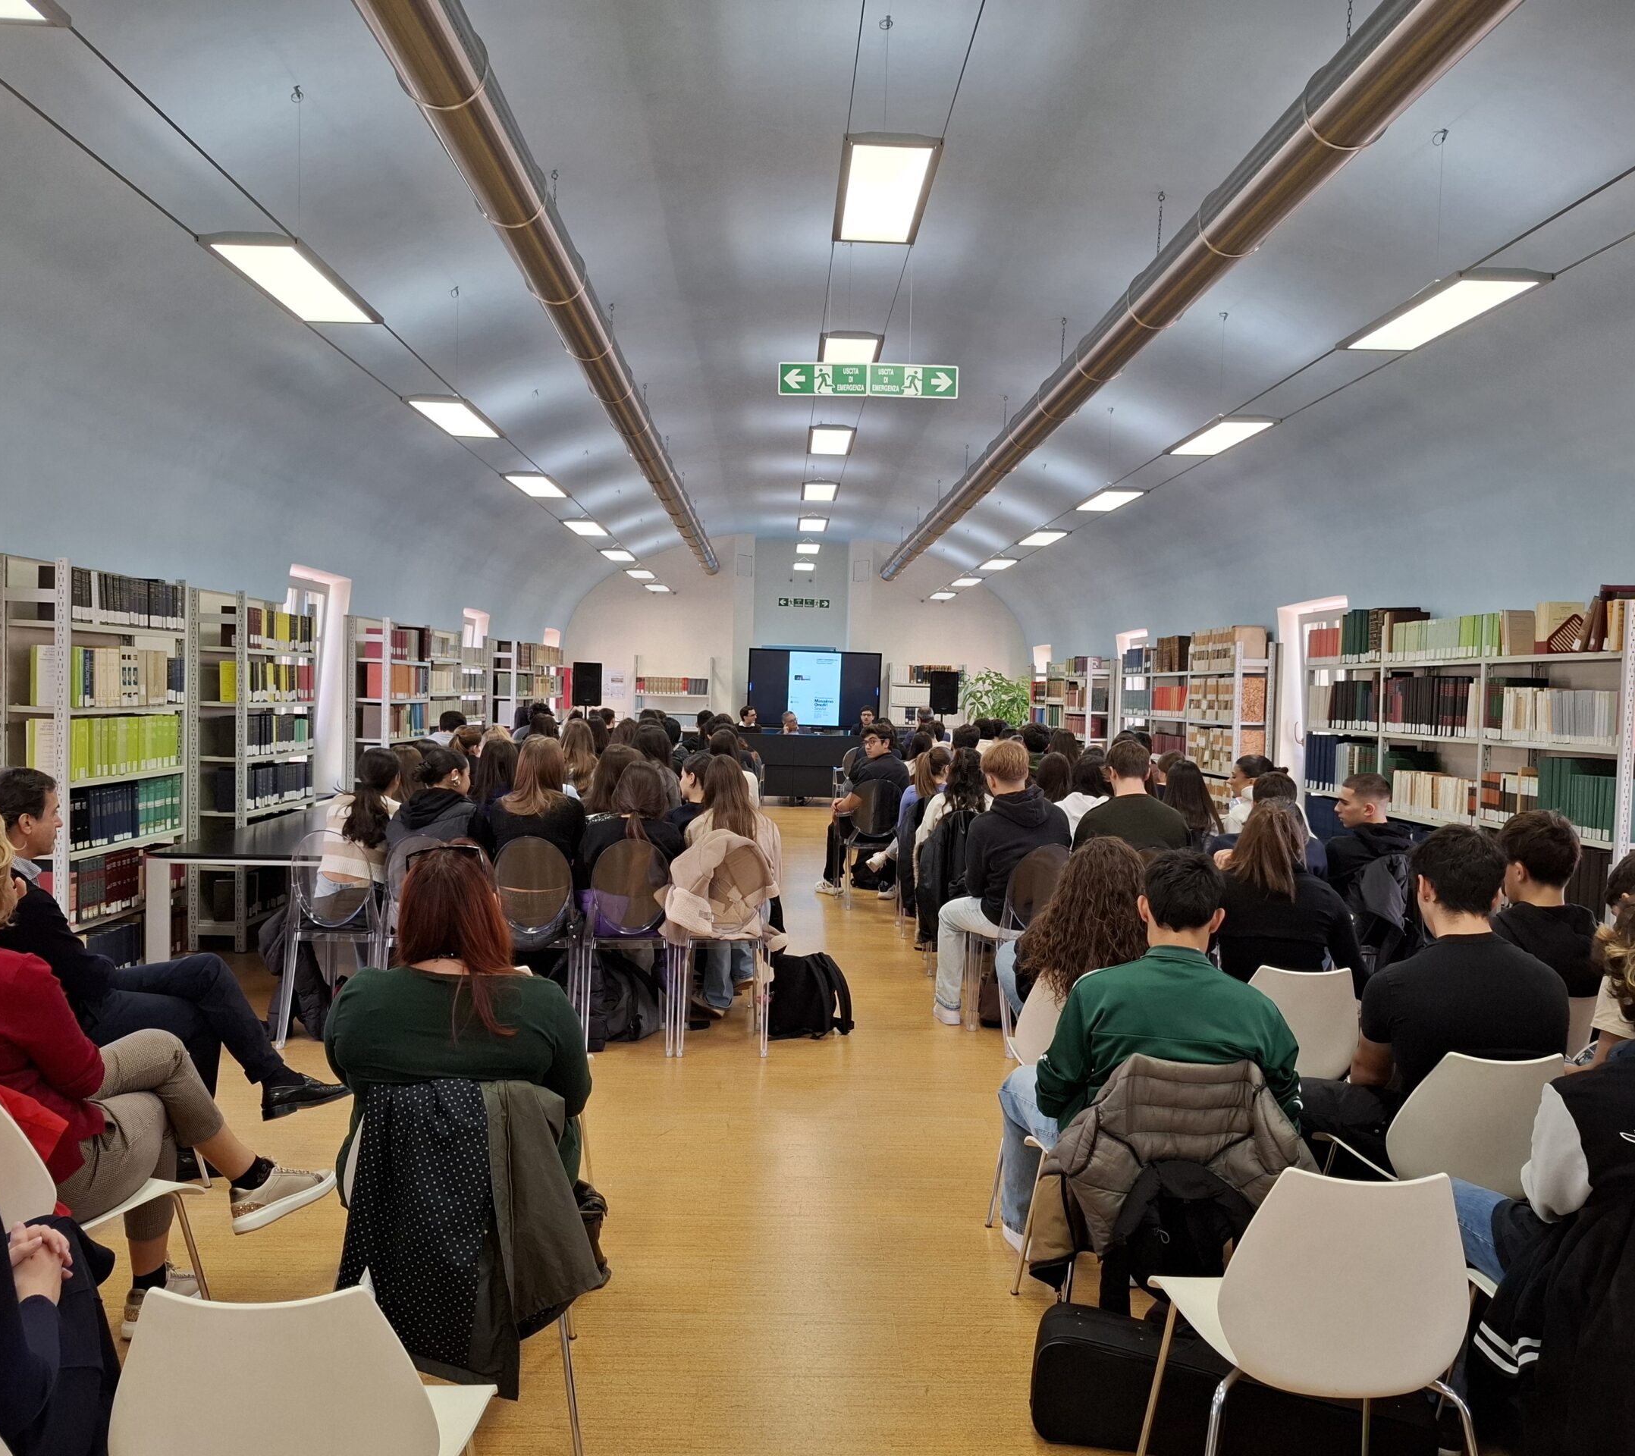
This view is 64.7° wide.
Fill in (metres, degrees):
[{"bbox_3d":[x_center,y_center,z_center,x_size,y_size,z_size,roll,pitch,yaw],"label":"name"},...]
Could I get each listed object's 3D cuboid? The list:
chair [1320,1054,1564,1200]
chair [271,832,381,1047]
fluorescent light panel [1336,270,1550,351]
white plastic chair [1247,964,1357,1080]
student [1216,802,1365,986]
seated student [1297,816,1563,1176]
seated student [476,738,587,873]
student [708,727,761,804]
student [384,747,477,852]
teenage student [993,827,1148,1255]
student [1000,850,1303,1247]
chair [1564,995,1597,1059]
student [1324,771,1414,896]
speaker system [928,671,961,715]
[{"bbox_3d":[1.433,1.061,2.977,0.530,0.775,0.520,1,2,-2],"label":"chair"},{"bbox_3d":[-2.010,0.884,5.600,0.390,0.895,0.520,0,2,7],"label":"chair"},{"bbox_3d":[2.352,-1.569,4.906,0.331,0.045,0.969,1,2,-2],"label":"fluorescent light panel"},{"bbox_3d":[1.332,1.034,3.824,0.530,0.775,0.520,1,2,-2],"label":"white plastic chair"},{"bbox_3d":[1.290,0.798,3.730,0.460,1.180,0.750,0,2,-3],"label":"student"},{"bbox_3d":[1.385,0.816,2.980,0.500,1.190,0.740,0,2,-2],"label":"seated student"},{"bbox_3d":[-1.195,0.686,5.630,0.460,1.290,0.760,0,2,-1],"label":"seated student"},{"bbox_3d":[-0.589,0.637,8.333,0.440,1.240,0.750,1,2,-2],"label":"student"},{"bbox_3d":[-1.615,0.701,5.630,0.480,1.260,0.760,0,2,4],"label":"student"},{"bbox_3d":[0.774,0.880,4.035,0.500,1.140,0.850,1,2,-12],"label":"teenage student"},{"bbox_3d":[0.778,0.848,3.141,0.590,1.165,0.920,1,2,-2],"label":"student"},{"bbox_3d":[2.061,1.046,3.926,0.530,0.775,0.520,1,2,-2],"label":"chair"},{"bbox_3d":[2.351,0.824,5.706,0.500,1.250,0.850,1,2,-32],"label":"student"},{"bbox_3d":[1.767,-0.487,18.000,0.390,0.600,0.360,1,2,-2],"label":"speaker system"}]

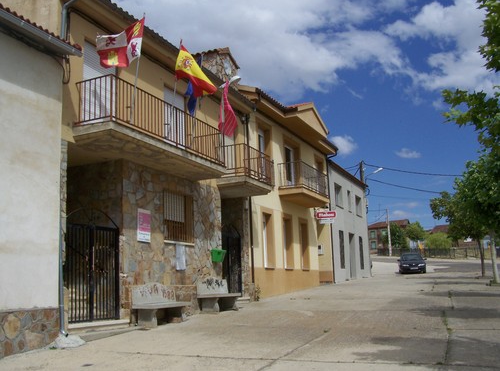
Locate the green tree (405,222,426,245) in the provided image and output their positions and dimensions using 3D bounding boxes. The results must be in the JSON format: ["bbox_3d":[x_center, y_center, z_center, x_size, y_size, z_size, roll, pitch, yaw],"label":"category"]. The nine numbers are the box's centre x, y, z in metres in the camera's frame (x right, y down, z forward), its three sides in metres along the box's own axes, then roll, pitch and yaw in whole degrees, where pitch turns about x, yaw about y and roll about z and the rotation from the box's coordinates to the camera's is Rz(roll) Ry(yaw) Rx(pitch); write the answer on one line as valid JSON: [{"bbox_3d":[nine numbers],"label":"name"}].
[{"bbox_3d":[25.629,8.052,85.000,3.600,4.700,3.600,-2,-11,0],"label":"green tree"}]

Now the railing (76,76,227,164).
[{"bbox_3d":[-2.211,-1.376,13.682,0.960,1.000,5.100,-7,-11,23],"label":"railing"}]

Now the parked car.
[{"bbox_3d":[11.215,5.379,38.000,1.730,1.430,4.400,-5,-8,14],"label":"parked car"}]

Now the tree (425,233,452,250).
[{"bbox_3d":[27.853,8.707,81.000,4.060,3.540,4.200,-7,-12,24],"label":"tree"}]

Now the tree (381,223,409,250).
[{"bbox_3d":[22.305,8.210,84.000,3.900,5.000,4.000,-7,-12,24],"label":"tree"}]

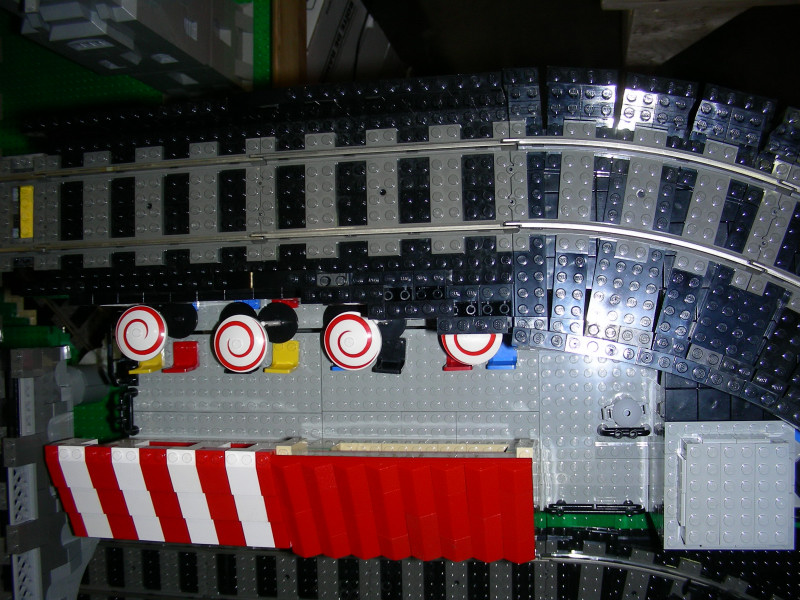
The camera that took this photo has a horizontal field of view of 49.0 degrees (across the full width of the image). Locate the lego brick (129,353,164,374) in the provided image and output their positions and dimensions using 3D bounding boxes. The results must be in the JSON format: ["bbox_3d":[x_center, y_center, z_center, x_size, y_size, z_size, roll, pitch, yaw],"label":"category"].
[{"bbox_3d":[-0.156,0.035,0.536,0.016,0.016,0.018,-2,88,11],"label":"lego brick"}]

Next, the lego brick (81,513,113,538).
[{"bbox_3d":[-0.165,0.119,0.478,0.016,0.011,0.024,-1,88,11],"label":"lego brick"}]

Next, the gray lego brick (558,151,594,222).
[{"bbox_3d":[0.085,-0.054,0.423,0.016,0.005,0.033,4,89,11],"label":"gray lego brick"}]

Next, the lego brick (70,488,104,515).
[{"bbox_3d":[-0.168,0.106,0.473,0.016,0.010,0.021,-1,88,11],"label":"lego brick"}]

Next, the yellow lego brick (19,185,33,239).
[{"bbox_3d":[-0.209,-0.049,0.499,0.008,0.010,0.032,-1,88,11],"label":"yellow lego brick"}]

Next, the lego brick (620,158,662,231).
[{"bbox_3d":[0.115,-0.050,0.416,0.016,0.005,0.033,9,90,11],"label":"lego brick"}]

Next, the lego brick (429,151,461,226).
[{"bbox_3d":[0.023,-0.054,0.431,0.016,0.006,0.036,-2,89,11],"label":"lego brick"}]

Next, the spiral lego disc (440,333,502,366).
[{"bbox_3d":[0.038,0.018,0.459,0.032,0.007,0.032,0,88,11],"label":"spiral lego disc"}]

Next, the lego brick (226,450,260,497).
[{"bbox_3d":[-0.077,0.086,0.432,0.016,0.011,0.024,-1,89,11],"label":"lego brick"}]

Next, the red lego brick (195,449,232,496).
[{"bbox_3d":[-0.094,0.087,0.443,0.016,0.011,0.024,-1,88,11],"label":"red lego brick"}]

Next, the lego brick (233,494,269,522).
[{"bbox_3d":[-0.076,0.103,0.449,0.016,0.011,0.024,-1,88,11],"label":"lego brick"}]

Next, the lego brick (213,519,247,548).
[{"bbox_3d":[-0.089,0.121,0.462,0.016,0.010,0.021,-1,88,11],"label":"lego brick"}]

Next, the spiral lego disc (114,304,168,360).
[{"bbox_3d":[-0.146,0.019,0.492,0.032,0.008,0.032,0,89,11],"label":"spiral lego disc"}]

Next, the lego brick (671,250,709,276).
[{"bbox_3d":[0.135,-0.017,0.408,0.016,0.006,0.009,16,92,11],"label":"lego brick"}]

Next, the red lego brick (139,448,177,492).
[{"bbox_3d":[-0.124,0.087,0.450,0.016,0.011,0.024,-1,88,11],"label":"red lego brick"}]

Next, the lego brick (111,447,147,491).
[{"bbox_3d":[-0.139,0.088,0.453,0.016,0.011,0.024,-1,88,11],"label":"lego brick"}]

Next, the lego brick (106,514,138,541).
[{"bbox_3d":[-0.150,0.119,0.474,0.016,0.011,0.024,-1,88,11],"label":"lego brick"}]

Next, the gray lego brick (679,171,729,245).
[{"bbox_3d":[0.144,-0.043,0.414,0.016,0.005,0.033,15,91,11],"label":"gray lego brick"}]

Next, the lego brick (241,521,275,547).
[{"bbox_3d":[-0.074,0.119,0.458,0.016,0.011,0.024,-1,88,11],"label":"lego brick"}]

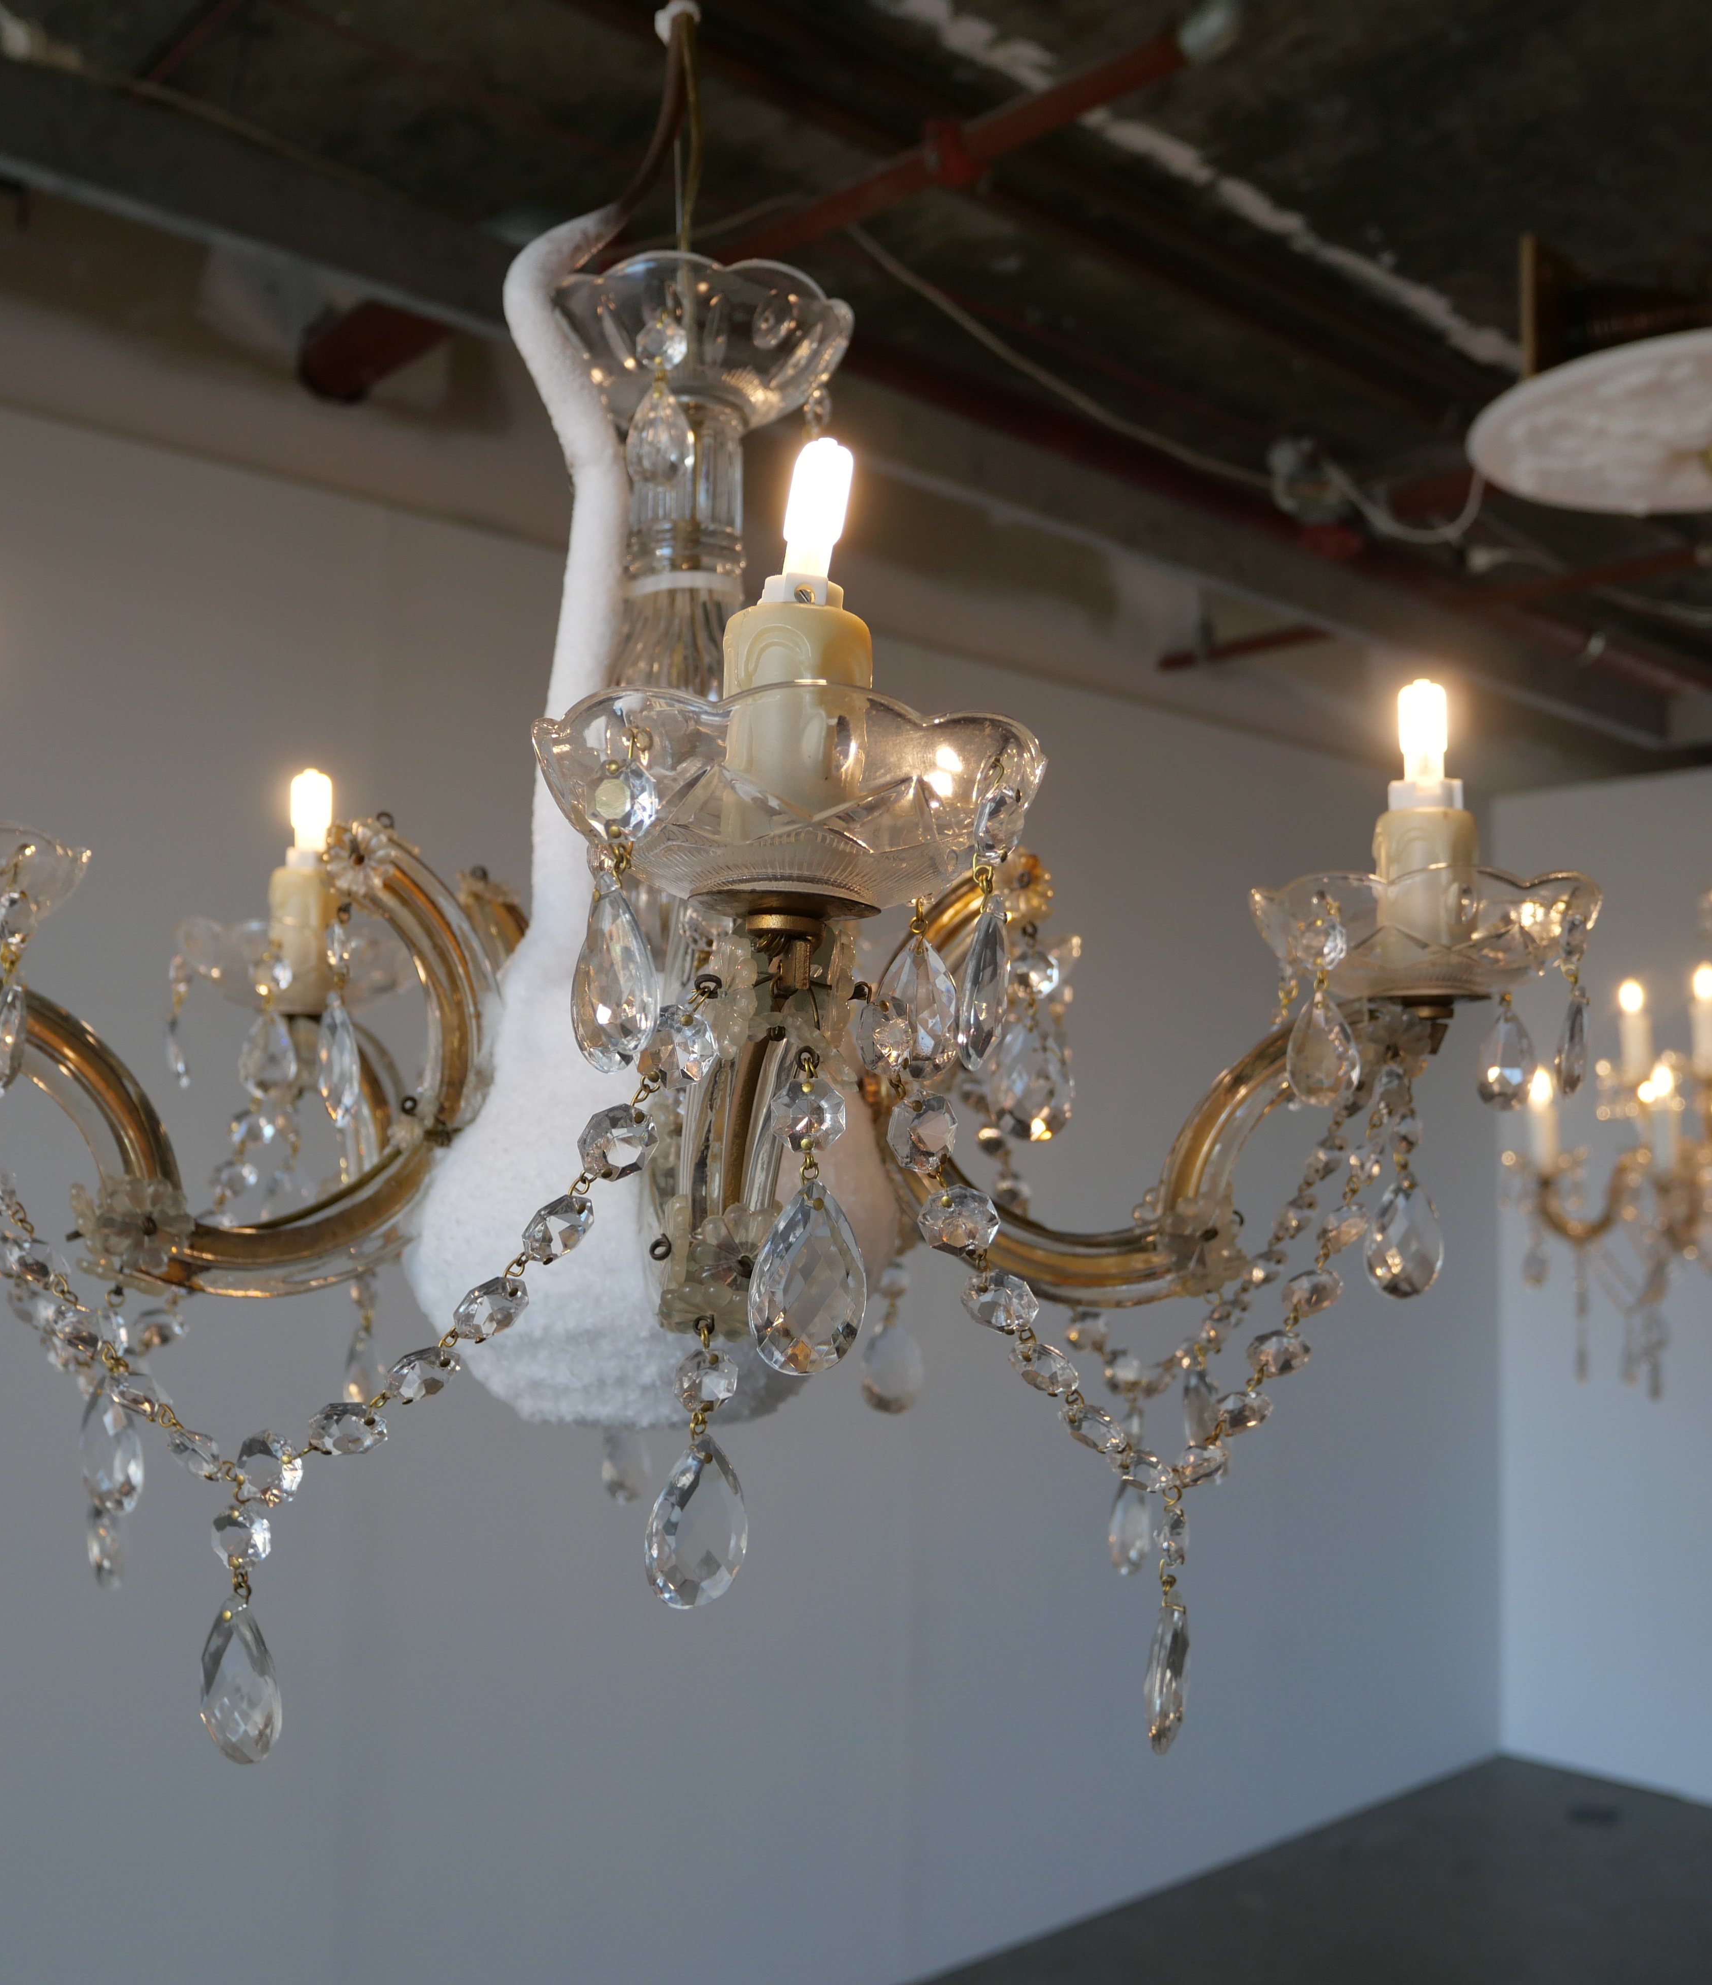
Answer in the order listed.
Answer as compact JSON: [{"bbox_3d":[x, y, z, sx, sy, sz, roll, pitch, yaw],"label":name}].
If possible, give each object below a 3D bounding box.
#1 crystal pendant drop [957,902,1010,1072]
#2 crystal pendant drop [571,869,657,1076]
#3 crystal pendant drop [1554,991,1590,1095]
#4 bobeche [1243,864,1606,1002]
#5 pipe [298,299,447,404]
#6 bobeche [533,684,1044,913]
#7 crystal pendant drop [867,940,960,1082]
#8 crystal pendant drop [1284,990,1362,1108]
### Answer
[{"bbox_3d":[0.025,-0.001,0.357,0.010,0.034,0.023,5,-5,18],"label":"crystal pendant drop"},{"bbox_3d":[-0.046,-0.004,0.353,0.023,0.038,0.010,-3,-6,37],"label":"crystal pendant drop"},{"bbox_3d":[0.225,0.016,0.576,0.010,0.034,0.023,5,-5,15],"label":"crystal pendant drop"},{"bbox_3d":[0.184,-0.016,0.597,0.107,0.033,0.107,1,-5,0],"label":"bobeche"},{"bbox_3d":[-0.655,-0.877,2.500,0.110,0.110,0.300,6,-7,-45],"label":"pipe"},{"bbox_3d":[-0.014,-0.036,0.388,0.107,0.032,0.107,1,-5,0],"label":"bobeche"},{"bbox_3d":[0.014,0.004,0.430,0.023,0.034,0.010,1,-5,0],"label":"crystal pendant drop"},{"bbox_3d":[0.143,0.017,0.562,0.023,0.036,0.010,-1,-5,14],"label":"crystal pendant drop"}]

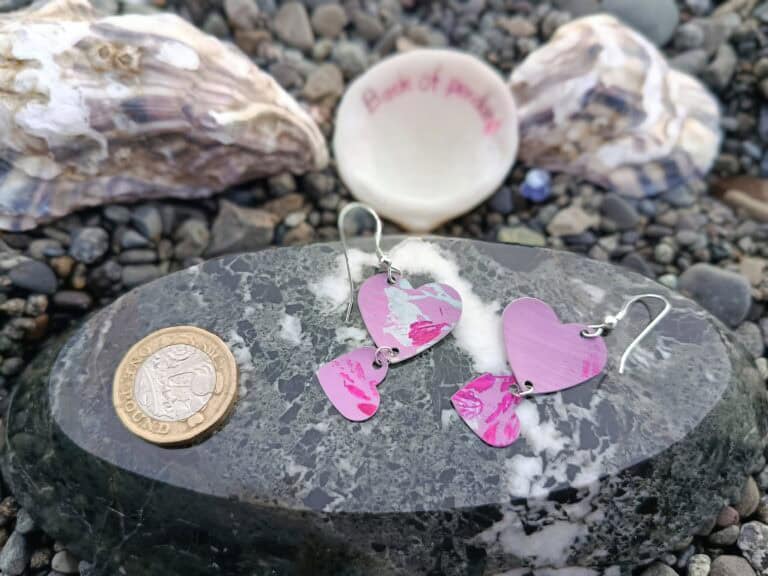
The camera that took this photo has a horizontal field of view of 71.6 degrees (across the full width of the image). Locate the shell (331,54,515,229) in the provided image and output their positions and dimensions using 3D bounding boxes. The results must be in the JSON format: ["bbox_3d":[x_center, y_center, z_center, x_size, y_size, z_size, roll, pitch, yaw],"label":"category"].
[{"bbox_3d":[0.013,-0.046,0.165,0.055,0.015,0.053,0,96,3],"label":"shell"}]

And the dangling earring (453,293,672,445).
[{"bbox_3d":[0.037,0.010,0.112,0.054,0.005,0.024,-29,69,-18],"label":"dangling earring"}]

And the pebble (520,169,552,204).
[{"bbox_3d":[0.048,-0.032,0.169,0.010,0.009,0.010,2,58,-3],"label":"pebble"}]

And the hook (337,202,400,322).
[{"bbox_3d":[-0.003,-0.005,0.109,0.011,0.004,0.023,-6,101,-22],"label":"hook"}]

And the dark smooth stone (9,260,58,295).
[{"bbox_3d":[-0.094,-0.003,0.143,0.013,0.007,0.009,-11,60,-11],"label":"dark smooth stone"}]

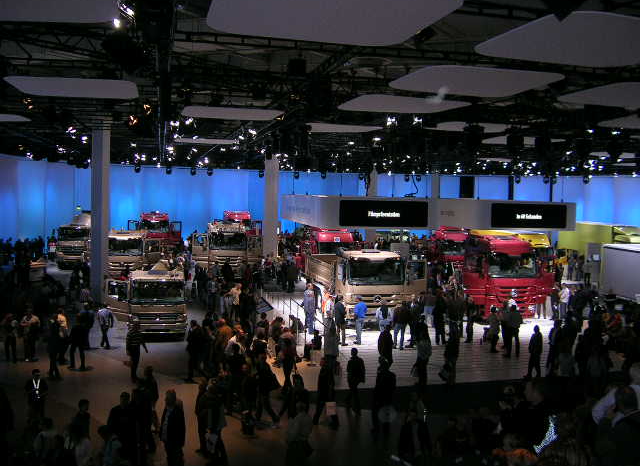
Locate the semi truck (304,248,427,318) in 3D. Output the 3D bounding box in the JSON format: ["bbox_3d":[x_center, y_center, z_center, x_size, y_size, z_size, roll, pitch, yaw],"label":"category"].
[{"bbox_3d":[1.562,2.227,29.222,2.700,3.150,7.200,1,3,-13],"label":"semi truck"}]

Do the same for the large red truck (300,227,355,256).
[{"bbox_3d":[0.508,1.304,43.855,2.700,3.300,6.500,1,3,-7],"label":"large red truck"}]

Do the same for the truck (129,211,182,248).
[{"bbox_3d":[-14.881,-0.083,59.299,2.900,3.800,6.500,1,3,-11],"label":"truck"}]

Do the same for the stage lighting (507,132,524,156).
[{"bbox_3d":[7.053,-3.265,23.344,0.580,0.850,0.580,1,3,0],"label":"stage lighting"}]

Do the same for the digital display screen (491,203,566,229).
[{"bbox_3d":[15.244,-1.262,47.358,6.600,1.720,0.200,0,3,-20],"label":"digital display screen"}]

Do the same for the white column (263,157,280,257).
[{"bbox_3d":[-3.437,-0.966,46.023,0.770,8.400,0.770,3,4,25],"label":"white column"}]

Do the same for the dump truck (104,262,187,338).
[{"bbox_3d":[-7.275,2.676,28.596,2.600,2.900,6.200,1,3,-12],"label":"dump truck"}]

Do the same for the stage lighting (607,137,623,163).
[{"bbox_3d":[11.308,-3.168,24.846,0.550,0.900,0.550,1,3,0],"label":"stage lighting"}]

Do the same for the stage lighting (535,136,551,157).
[{"bbox_3d":[8.371,-3.254,24.345,0.550,0.800,0.550,1,3,0],"label":"stage lighting"}]

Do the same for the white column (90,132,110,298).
[{"bbox_3d":[-11.480,-0.774,33.825,0.740,9.000,0.740,3,4,25],"label":"white column"}]

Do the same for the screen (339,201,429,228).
[{"bbox_3d":[4.228,-1.300,43.265,6.600,1.720,0.200,0,3,-20],"label":"screen"}]

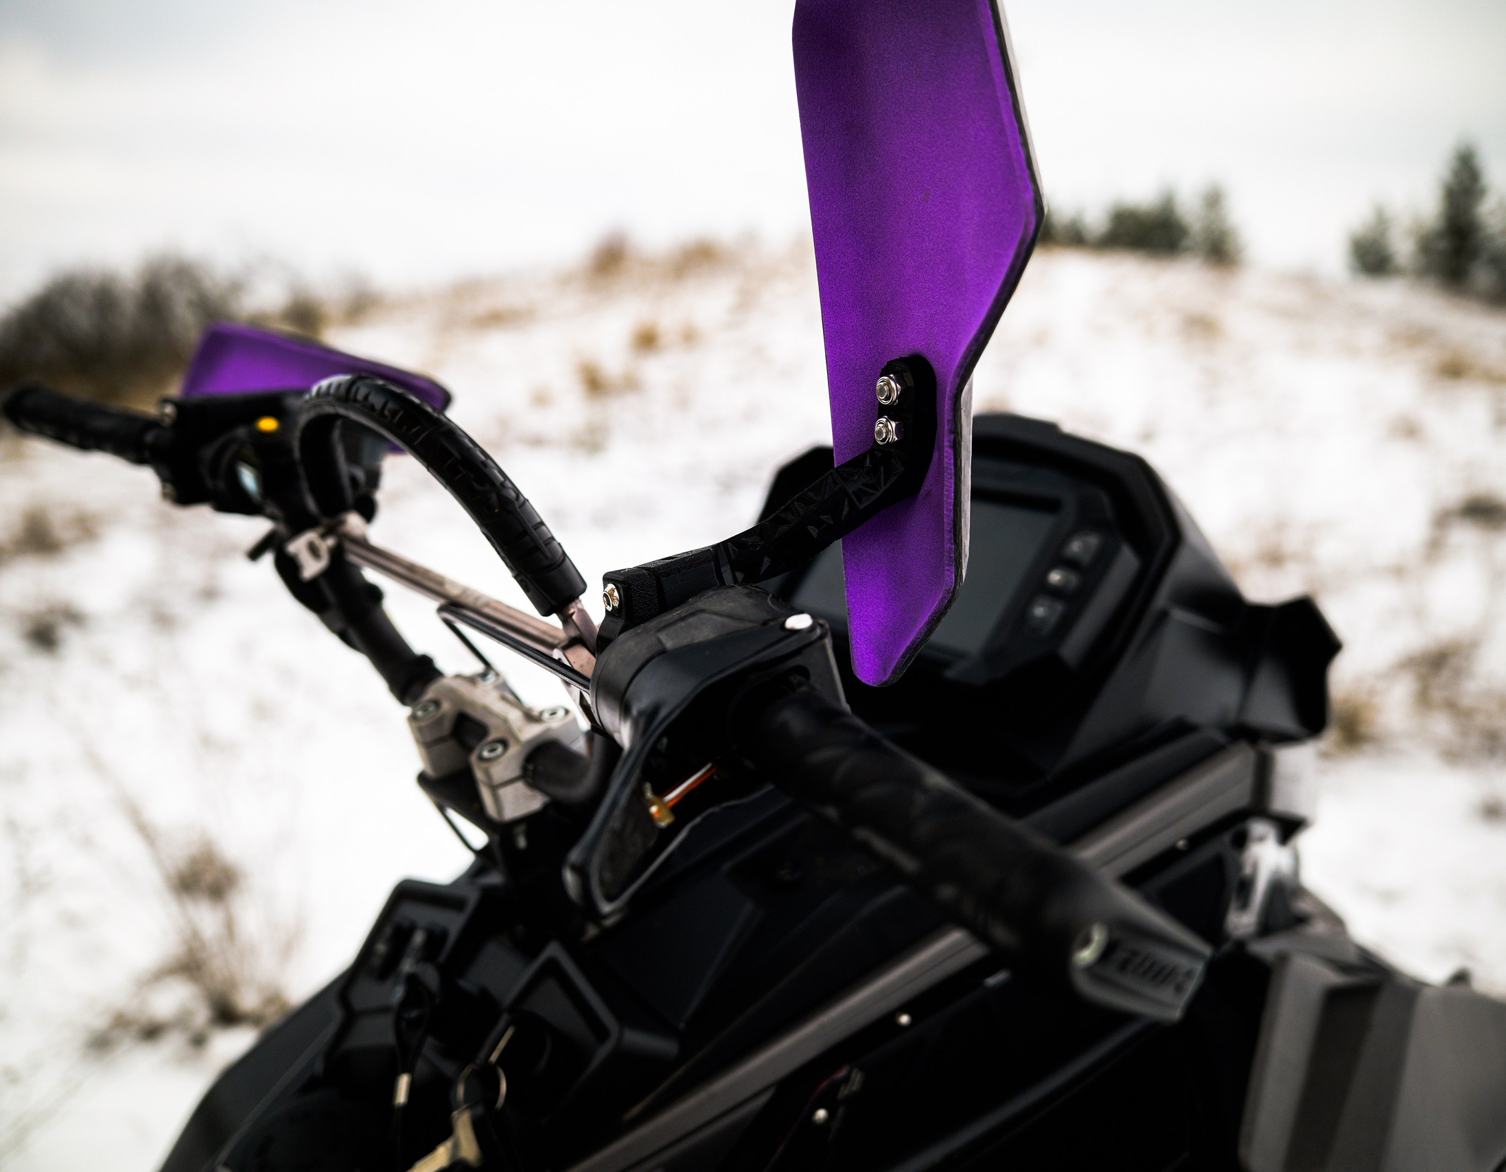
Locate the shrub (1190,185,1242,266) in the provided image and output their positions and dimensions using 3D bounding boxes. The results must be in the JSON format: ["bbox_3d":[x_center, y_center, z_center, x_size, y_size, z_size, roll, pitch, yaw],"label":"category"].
[{"bbox_3d":[11.457,-8.904,35.000,1.290,2.035,1.290,3,8,18],"label":"shrub"}]

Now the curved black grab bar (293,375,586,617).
[{"bbox_3d":[-0.151,-0.053,0.602,0.029,0.088,0.212,-40,38,-28],"label":"curved black grab bar"}]

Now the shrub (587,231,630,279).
[{"bbox_3d":[-2.047,-4.671,20.000,0.621,0.678,0.621,-1,8,-6],"label":"shrub"}]

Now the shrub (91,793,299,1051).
[{"bbox_3d":[-1.065,0.640,2.700,0.393,0.492,0.353,-3,9,-22],"label":"shrub"}]

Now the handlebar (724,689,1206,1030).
[{"bbox_3d":[0.053,0.067,0.414,0.048,0.036,0.166,-31,34,-21],"label":"handlebar"}]

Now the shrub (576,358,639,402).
[{"bbox_3d":[-1.343,-1.890,13.000,0.580,0.391,0.580,-1,8,-6],"label":"shrub"}]

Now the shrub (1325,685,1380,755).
[{"bbox_3d":[1.863,0.416,4.400,0.171,0.213,0.171,3,9,23],"label":"shrub"}]

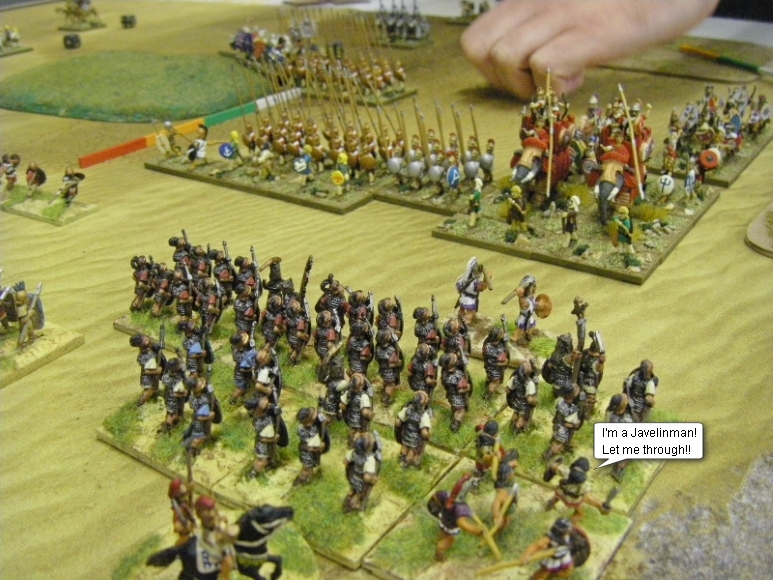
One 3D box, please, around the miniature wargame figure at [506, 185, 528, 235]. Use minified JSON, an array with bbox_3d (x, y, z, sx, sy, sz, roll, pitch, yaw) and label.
[{"bbox_3d":[0.048,-0.030,0.312,0.008,0.018,0.006,14,31,29],"label":"miniature wargame figure"}]

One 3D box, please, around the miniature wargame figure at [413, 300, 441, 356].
[{"bbox_3d":[0.010,0.012,0.226,0.008,0.021,0.008,17,32,32],"label":"miniature wargame figure"}]

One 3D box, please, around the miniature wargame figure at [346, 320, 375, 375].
[{"bbox_3d":[-0.006,0.016,0.221,0.008,0.020,0.008,17,32,32],"label":"miniature wargame figure"}]

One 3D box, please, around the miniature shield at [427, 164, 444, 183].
[{"bbox_3d":[0.020,-0.048,0.350,0.007,0.007,0.002,17,32,33],"label":"miniature shield"}]

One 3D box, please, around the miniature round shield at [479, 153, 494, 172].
[{"bbox_3d":[0.043,-0.054,0.363,0.007,0.007,0.002,17,32,33],"label":"miniature round shield"}]

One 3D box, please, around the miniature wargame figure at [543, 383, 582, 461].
[{"bbox_3d":[0.040,0.030,0.193,0.009,0.019,0.008,20,34,37],"label":"miniature wargame figure"}]

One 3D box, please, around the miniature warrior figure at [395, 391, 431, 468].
[{"bbox_3d":[0.006,0.031,0.191,0.009,0.019,0.007,5,28,13],"label":"miniature warrior figure"}]

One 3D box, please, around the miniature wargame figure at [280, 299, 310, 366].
[{"bbox_3d":[-0.025,0.011,0.234,0.008,0.018,0.008,13,30,26],"label":"miniature wargame figure"}]

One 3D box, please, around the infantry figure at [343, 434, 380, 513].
[{"bbox_3d":[-0.005,0.037,0.176,0.008,0.018,0.008,16,33,32],"label":"infantry figure"}]

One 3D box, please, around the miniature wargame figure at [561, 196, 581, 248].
[{"bbox_3d":[0.064,-0.024,0.297,0.006,0.017,0.006,-20,31,-31],"label":"miniature wargame figure"}]

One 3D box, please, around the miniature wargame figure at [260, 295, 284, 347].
[{"bbox_3d":[-0.031,0.010,0.232,0.007,0.018,0.007,16,33,32],"label":"miniature wargame figure"}]

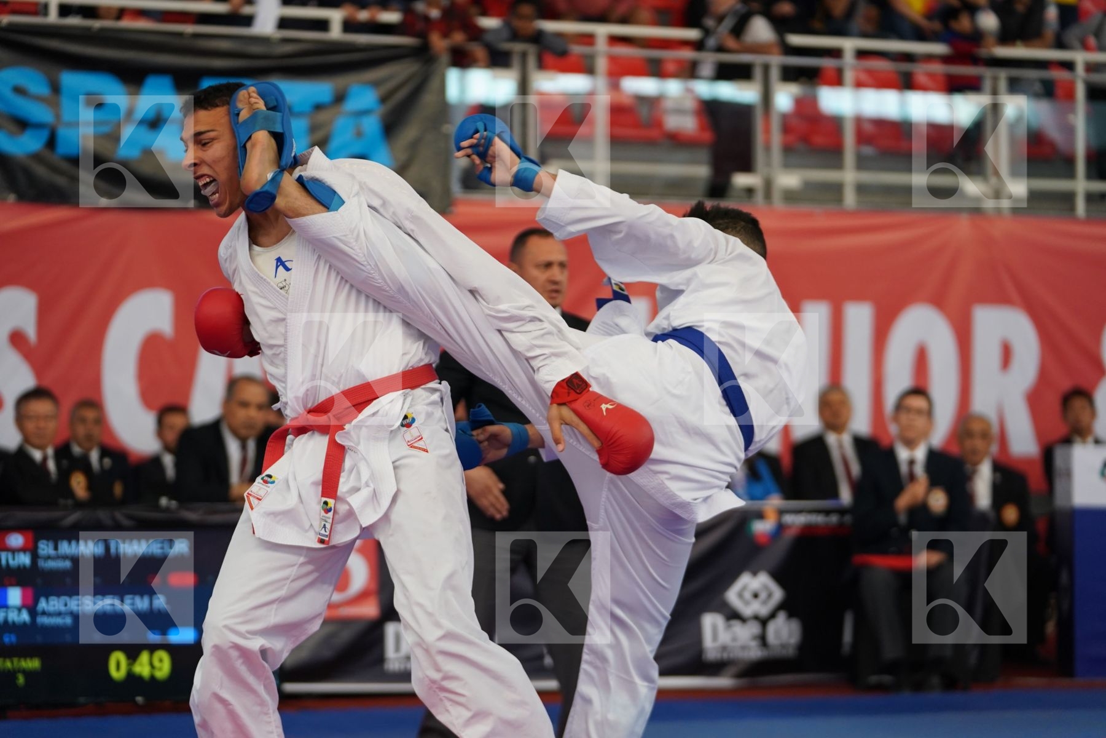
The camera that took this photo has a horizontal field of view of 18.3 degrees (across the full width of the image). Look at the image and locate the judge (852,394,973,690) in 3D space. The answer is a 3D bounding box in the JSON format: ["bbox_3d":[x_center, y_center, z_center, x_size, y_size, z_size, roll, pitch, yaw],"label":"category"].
[{"bbox_3d":[1.544,0.729,14.800,0.510,1.290,0.800,0,-2,2],"label":"judge"}]

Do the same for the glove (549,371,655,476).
[{"bbox_3d":[0.103,0.106,6.800,0.220,0.115,0.110,45,-25,-12],"label":"glove"}]

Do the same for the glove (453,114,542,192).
[{"bbox_3d":[-0.112,-0.438,7.000,0.125,0.205,0.105,-47,-1,30],"label":"glove"}]

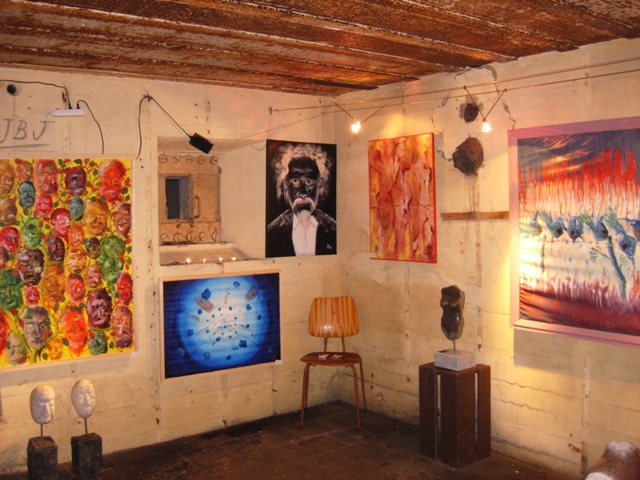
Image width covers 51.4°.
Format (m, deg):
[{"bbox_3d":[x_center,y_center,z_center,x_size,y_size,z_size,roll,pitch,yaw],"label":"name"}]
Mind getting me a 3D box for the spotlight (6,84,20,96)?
[{"bbox_3d":[-1.610,-0.784,3.491,0.060,0.058,0.050,-3,3,-37],"label":"spotlight"}]

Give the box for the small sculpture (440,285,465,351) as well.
[{"bbox_3d":[0.756,0.443,3.800,0.125,0.370,0.105,1,3,27],"label":"small sculpture"}]

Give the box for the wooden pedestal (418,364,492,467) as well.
[{"bbox_3d":[0.774,0.983,3.819,0.283,0.520,0.283,-3,3,-39],"label":"wooden pedestal"}]

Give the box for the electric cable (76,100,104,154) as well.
[{"bbox_3d":[-1.293,-0.634,3.751,0.155,0.300,0.030,-3,3,-37],"label":"electric cable"}]

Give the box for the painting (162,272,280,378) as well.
[{"bbox_3d":[-0.621,0.535,4.313,0.865,0.625,0.030,-3,3,-37],"label":"painting"}]

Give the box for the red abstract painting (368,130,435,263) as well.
[{"bbox_3d":[0.528,-0.265,4.326,0.030,0.795,0.590,-3,3,-37],"label":"red abstract painting"}]

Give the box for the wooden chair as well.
[{"bbox_3d":[0.096,0.816,4.513,0.430,0.810,0.460,0,3,7],"label":"wooden chair"}]

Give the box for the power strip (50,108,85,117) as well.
[{"bbox_3d":[-1.393,-0.702,3.673,0.180,0.042,0.040,-3,3,-37],"label":"power strip"}]

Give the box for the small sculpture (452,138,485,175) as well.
[{"bbox_3d":[0.852,-0.479,3.821,0.110,0.210,0.155,-3,3,-37],"label":"small sculpture"}]

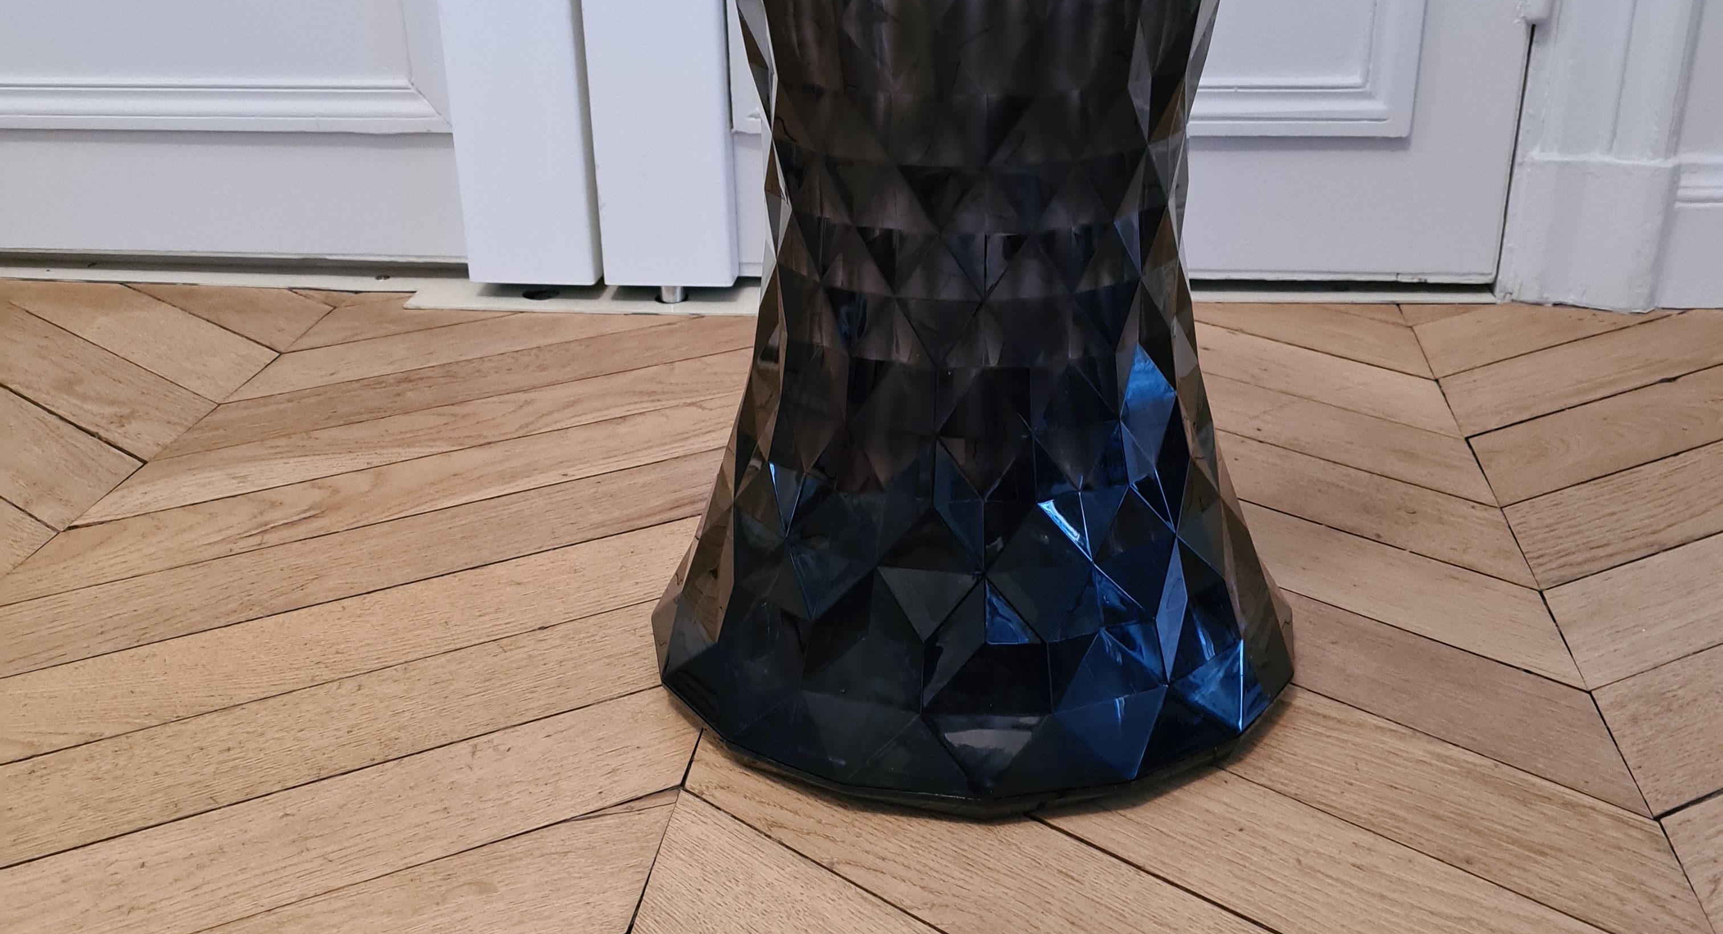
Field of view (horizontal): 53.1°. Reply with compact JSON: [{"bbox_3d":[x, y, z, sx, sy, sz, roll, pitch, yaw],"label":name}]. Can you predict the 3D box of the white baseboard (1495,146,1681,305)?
[{"bbox_3d":[0.496,-0.160,1.186,0.102,0.103,0.032,1,25,4],"label":"white baseboard"}]

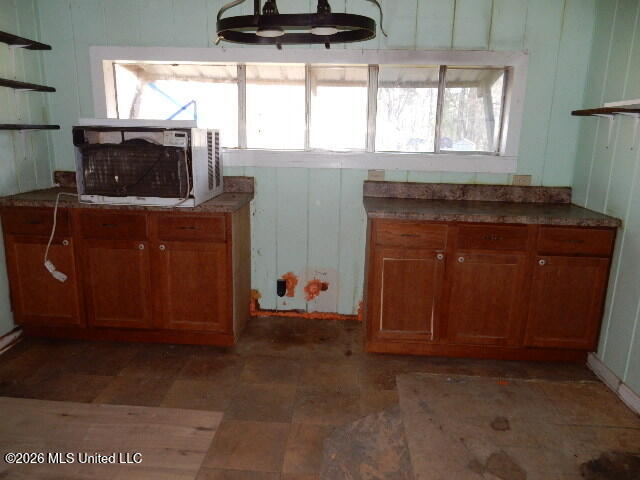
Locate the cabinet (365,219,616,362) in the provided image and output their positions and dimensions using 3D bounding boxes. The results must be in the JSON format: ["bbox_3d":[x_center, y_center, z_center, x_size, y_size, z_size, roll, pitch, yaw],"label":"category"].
[{"bbox_3d":[0.999,0.253,3.053,1.377,0.876,0.600,2,13,3],"label":"cabinet"}]

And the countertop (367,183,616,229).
[{"bbox_3d":[0.998,-0.242,2.919,1.413,0.148,0.635,2,13,3],"label":"countertop"}]

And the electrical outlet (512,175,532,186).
[{"bbox_3d":[1.389,-0.404,3.177,0.120,0.072,0.012,2,13,3],"label":"electrical outlet"}]

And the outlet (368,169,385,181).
[{"bbox_3d":[0.400,-0.448,3.229,0.116,0.074,0.012,2,13,3],"label":"outlet"}]

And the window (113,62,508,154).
[{"bbox_3d":[-0.103,-0.916,3.235,2.730,0.580,0.090,2,13,3],"label":"window"}]

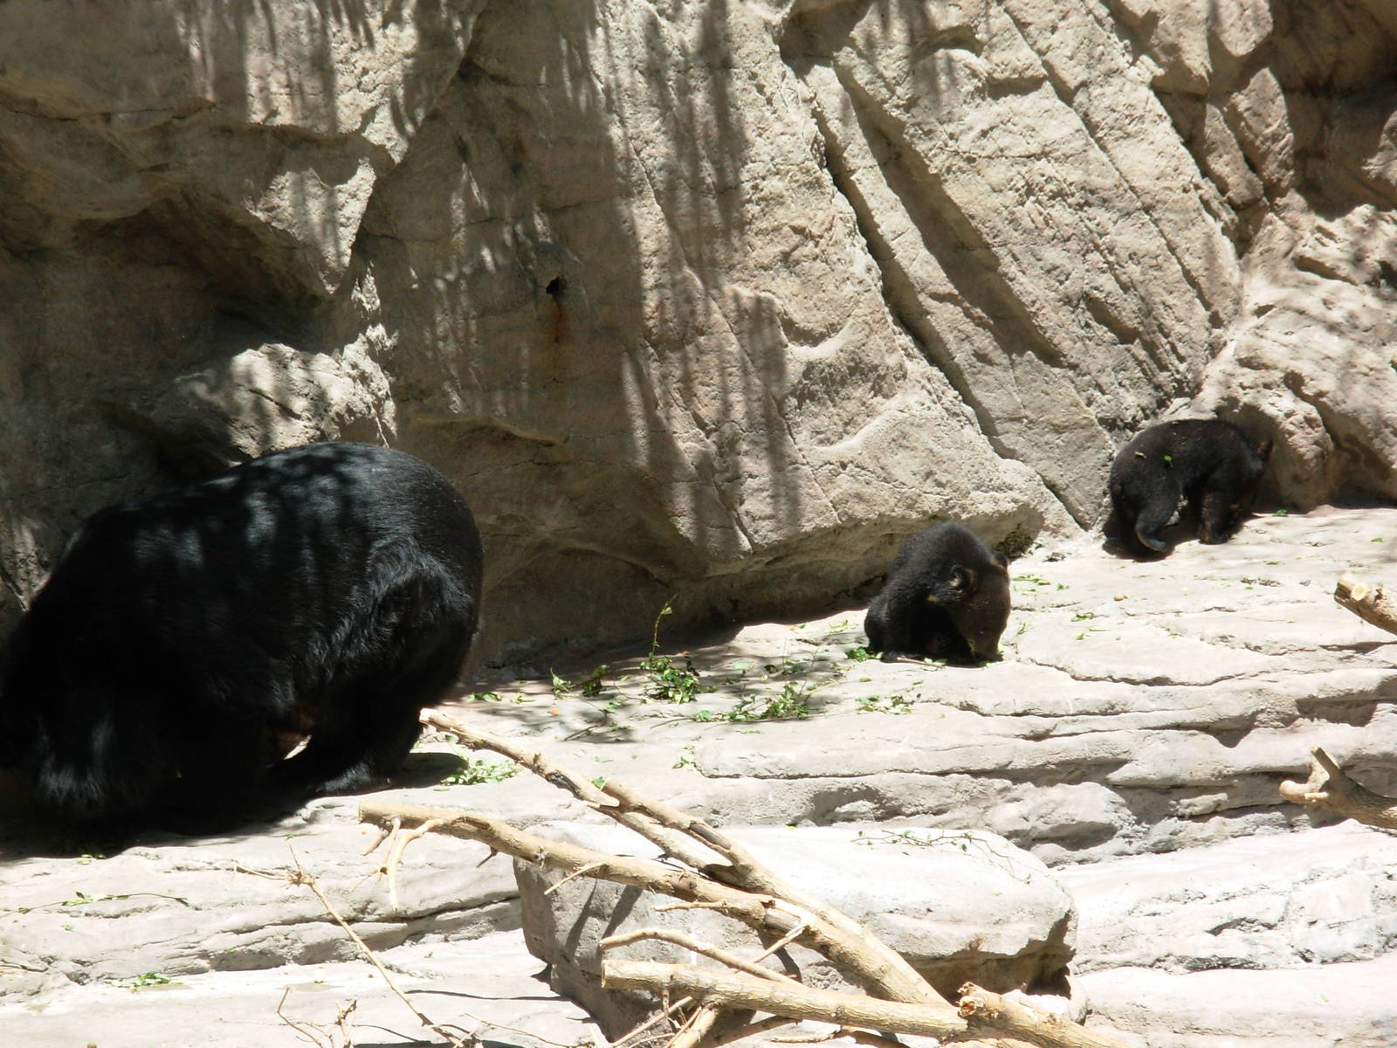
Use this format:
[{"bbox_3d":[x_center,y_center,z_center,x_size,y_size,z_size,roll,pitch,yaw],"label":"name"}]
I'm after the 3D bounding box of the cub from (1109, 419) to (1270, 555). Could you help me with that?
[{"bbox_3d":[1.217,-0.092,19.000,0.440,0.310,0.230,-6,12,-31],"label":"cub"}]

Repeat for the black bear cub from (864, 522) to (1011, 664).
[{"bbox_3d":[0.561,0.163,18.000,0.380,0.300,0.230,9,13,41],"label":"black bear cub"}]

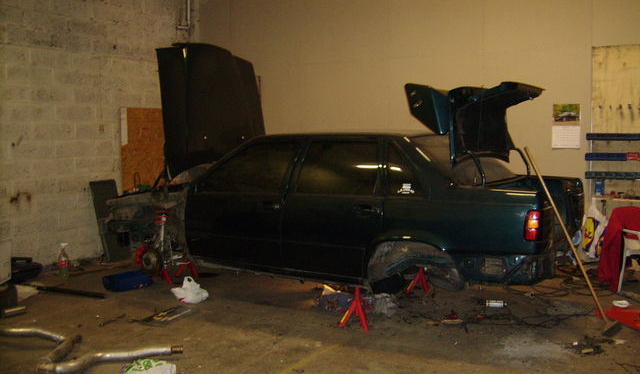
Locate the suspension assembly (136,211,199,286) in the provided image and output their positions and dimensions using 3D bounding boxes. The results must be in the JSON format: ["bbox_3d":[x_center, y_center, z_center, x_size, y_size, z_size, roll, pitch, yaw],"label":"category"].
[{"bbox_3d":[-1.496,0.584,6.350,0.480,0.720,0.400,2,5,31],"label":"suspension assembly"}]

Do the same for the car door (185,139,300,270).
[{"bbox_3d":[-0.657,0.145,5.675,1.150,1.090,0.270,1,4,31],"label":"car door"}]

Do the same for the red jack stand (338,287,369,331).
[{"bbox_3d":[0.270,0.936,5.059,0.210,0.325,0.205,2,5,31],"label":"red jack stand"}]

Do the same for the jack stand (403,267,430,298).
[{"bbox_3d":[0.926,0.870,6.110,0.210,0.295,0.205,2,5,31],"label":"jack stand"}]

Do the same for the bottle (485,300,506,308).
[{"bbox_3d":[1.536,1.013,5.663,0.200,0.068,0.068,0,0,0],"label":"bottle"}]

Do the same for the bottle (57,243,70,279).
[{"bbox_3d":[-2.656,0.768,6.688,0.110,0.350,0.110,0,4,0],"label":"bottle"}]

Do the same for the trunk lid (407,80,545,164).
[{"bbox_3d":[1.310,-0.517,5.310,0.780,0.630,1.250,2,5,31],"label":"trunk lid"}]

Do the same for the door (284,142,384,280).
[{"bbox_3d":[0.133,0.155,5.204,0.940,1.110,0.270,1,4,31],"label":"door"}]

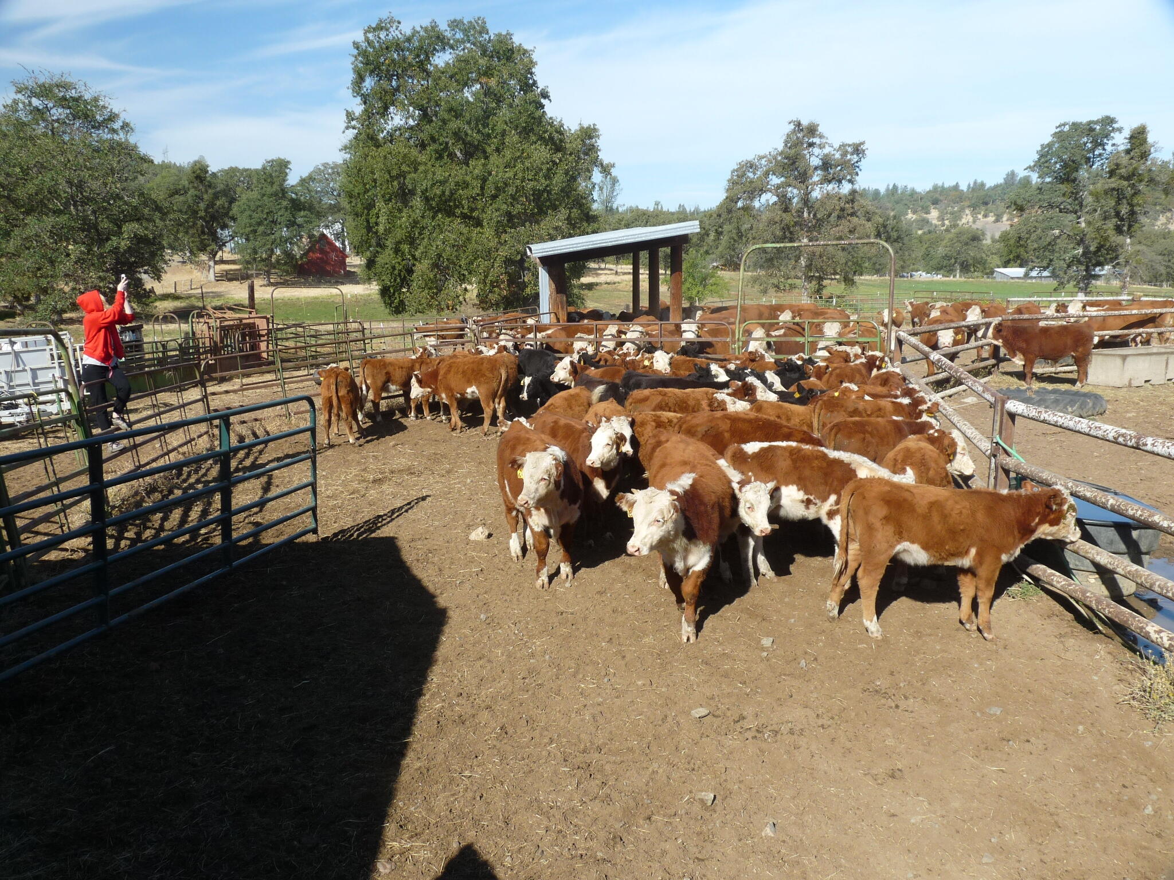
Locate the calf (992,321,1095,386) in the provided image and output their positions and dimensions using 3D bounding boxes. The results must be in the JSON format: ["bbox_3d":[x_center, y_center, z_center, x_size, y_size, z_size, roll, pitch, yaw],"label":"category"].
[{"bbox_3d":[9.030,-1.719,18.200,1.900,1.250,0.600,4,12,18],"label":"calf"}]

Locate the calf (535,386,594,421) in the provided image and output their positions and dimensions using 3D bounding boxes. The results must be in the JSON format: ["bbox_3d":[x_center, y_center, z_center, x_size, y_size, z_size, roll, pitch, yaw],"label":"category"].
[{"bbox_3d":[-0.330,-0.008,10.502,0.500,1.100,1.550,5,12,24],"label":"calf"}]

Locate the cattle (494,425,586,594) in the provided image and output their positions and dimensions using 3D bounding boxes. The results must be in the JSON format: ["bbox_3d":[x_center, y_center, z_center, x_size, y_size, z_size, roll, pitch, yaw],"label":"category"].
[{"bbox_3d":[-0.450,0.547,8.141,0.500,1.120,1.650,-3,11,-16],"label":"cattle"}]

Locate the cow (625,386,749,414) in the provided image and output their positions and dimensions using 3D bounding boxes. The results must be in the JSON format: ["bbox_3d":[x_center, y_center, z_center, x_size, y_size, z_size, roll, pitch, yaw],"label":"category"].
[{"bbox_3d":[1.200,-0.047,10.647,1.600,1.120,0.500,0,11,-2],"label":"cow"}]

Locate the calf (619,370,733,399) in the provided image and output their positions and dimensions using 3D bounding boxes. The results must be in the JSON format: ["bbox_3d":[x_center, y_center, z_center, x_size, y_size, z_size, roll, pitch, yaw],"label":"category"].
[{"bbox_3d":[1.380,-0.273,11.775,1.750,1.120,0.520,3,12,15],"label":"calf"}]

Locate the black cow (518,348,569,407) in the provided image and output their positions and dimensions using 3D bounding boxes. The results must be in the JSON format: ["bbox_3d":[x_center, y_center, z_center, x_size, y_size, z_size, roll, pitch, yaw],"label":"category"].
[{"bbox_3d":[-0.720,-0.821,14.521,0.550,1.120,1.550,2,11,10],"label":"black cow"}]

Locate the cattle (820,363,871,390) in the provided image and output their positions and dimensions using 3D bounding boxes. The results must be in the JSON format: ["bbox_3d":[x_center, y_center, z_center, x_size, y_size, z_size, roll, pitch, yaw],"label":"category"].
[{"bbox_3d":[4.470,-0.794,15.418,0.500,1.070,1.620,8,13,36],"label":"cattle"}]

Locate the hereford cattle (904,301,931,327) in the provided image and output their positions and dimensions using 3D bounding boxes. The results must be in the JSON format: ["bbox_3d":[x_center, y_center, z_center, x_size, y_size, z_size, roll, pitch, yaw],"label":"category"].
[{"bbox_3d":[9.950,-3.638,27.200,0.650,1.220,1.700,6,13,29],"label":"hereford cattle"}]

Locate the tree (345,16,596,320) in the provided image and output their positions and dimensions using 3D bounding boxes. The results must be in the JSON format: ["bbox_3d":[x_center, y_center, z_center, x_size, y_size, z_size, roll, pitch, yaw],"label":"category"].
[{"bbox_3d":[-5.500,-13.132,44.285,12.400,13.600,11.800,0,11,0],"label":"tree"}]

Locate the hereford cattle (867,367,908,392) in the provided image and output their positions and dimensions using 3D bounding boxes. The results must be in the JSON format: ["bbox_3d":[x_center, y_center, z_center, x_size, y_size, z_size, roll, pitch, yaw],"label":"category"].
[{"bbox_3d":[4.080,-0.401,12.300,0.520,1.150,1.700,5,12,23],"label":"hereford cattle"}]

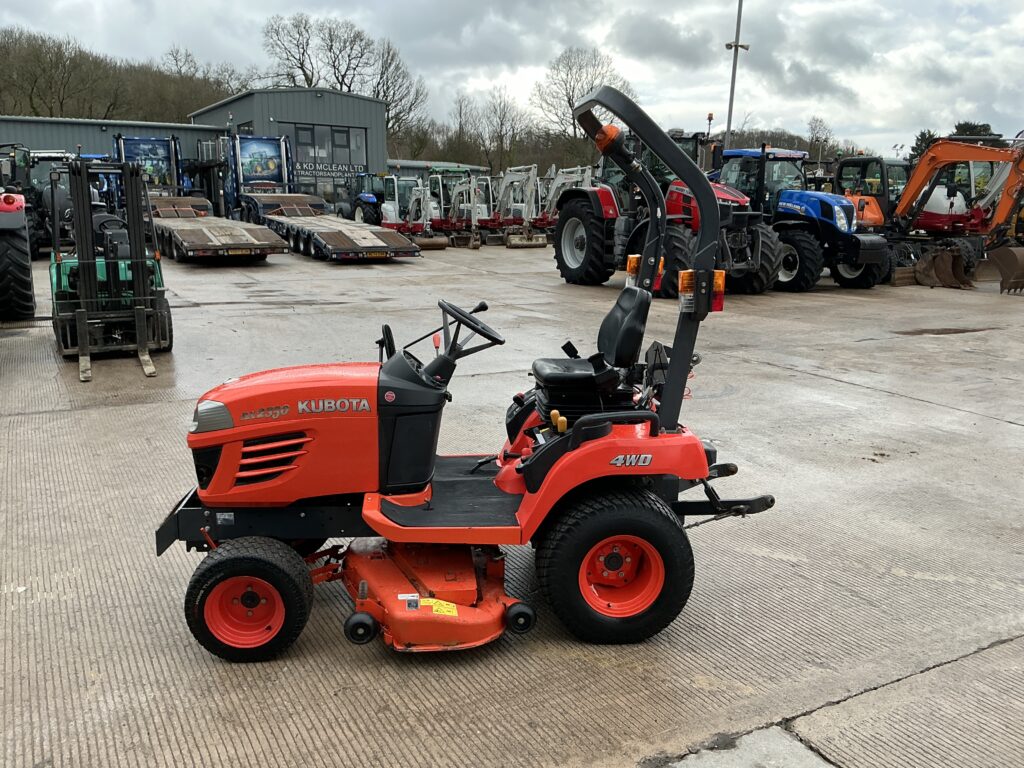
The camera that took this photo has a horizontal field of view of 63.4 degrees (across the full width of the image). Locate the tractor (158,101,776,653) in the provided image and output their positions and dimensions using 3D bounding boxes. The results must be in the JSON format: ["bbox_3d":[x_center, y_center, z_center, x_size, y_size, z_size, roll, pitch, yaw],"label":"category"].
[{"bbox_3d":[-0.127,-0.112,3.507,2.520,2.110,1.280,0,12,-8],"label":"tractor"}]

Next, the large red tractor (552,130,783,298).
[{"bbox_3d":[3.236,-3.745,17.890,2.550,3.350,5.300,-5,14,-28],"label":"large red tractor"}]

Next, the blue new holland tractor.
[{"bbox_3d":[6.331,-3.911,19.580,2.480,3.100,5.150,-5,14,-28],"label":"blue new holland tractor"}]

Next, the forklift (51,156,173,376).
[{"bbox_3d":[-4.370,-1.412,8.806,1.180,2.100,3.600,-5,14,-28],"label":"forklift"}]

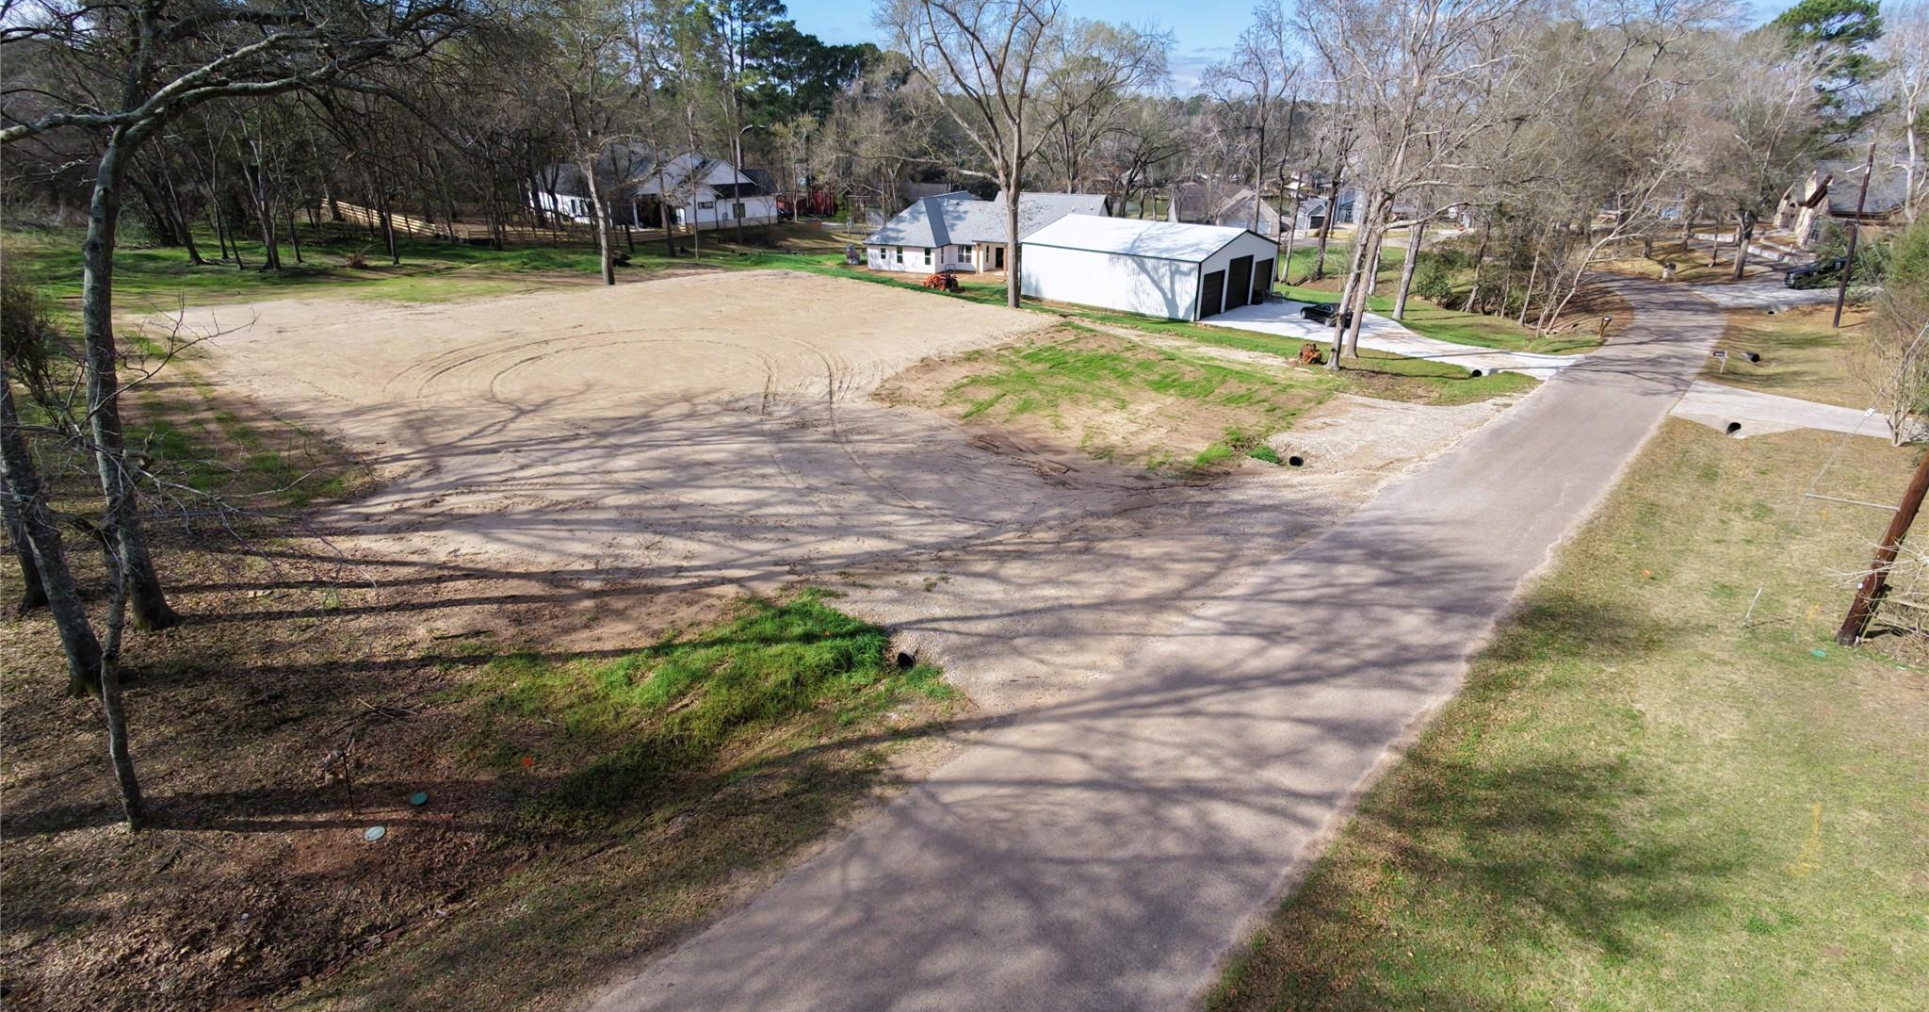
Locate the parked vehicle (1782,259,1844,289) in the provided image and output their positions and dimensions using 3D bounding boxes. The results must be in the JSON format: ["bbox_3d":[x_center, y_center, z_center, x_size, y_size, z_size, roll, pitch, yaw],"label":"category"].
[{"bbox_3d":[63.836,-17.096,65.815,5.200,1.850,1.970,0,24,1],"label":"parked vehicle"}]

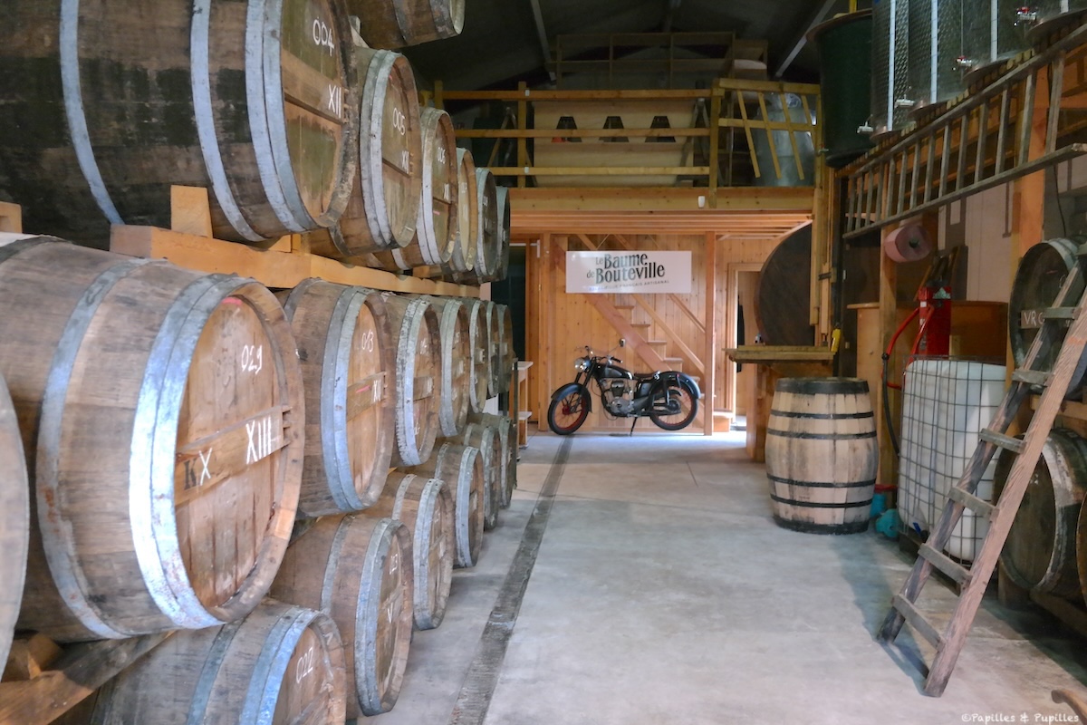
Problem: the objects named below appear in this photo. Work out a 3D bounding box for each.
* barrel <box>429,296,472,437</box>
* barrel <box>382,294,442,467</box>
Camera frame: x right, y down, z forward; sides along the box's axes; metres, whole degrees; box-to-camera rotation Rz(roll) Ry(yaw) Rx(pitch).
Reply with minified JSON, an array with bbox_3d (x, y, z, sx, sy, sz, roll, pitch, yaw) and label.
[{"bbox_3d":[-0.924,0.026,4.450,1.056,0.800,0.800,1,3,3],"label":"barrel"},{"bbox_3d":[-0.924,0.075,3.520,0.960,0.770,0.770,0,2,4],"label":"barrel"}]

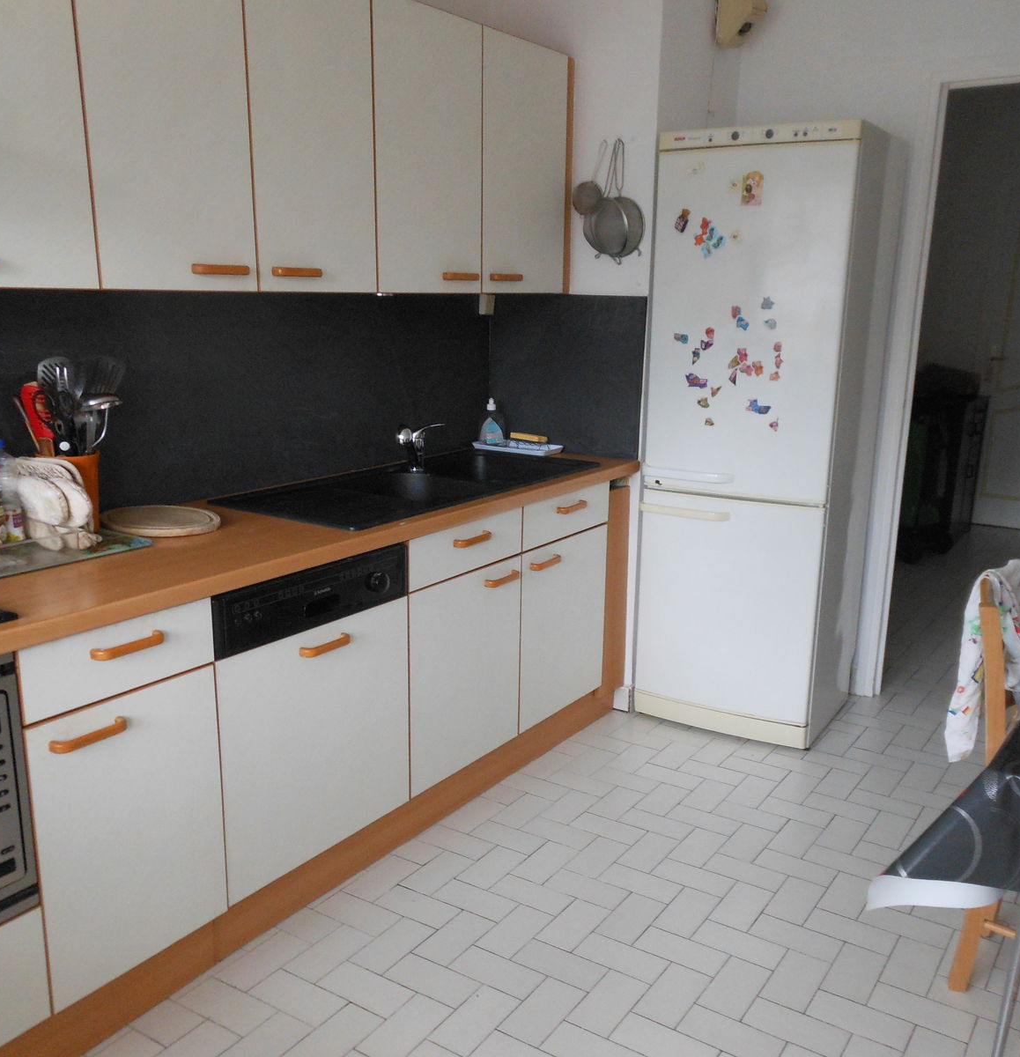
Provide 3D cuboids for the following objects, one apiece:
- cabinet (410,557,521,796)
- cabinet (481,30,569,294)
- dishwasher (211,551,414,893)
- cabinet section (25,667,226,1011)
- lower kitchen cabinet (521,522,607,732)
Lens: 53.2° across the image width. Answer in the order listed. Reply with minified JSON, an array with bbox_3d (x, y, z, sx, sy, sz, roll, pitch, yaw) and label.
[{"bbox_3d":[-0.349,0.352,2.960,0.580,0.562,0.500,10,16,34],"label":"cabinet"},{"bbox_3d":[-0.095,-1.110,3.193,0.355,0.729,0.446,10,16,34],"label":"cabinet"},{"bbox_3d":[-0.664,0.383,2.505,0.580,0.698,0.600,10,16,34],"label":"dishwasher"},{"bbox_3d":[-0.940,0.542,2.112,0.560,0.560,0.398,10,16,34],"label":"cabinet section"},{"bbox_3d":[-0.063,0.263,3.358,0.580,0.562,0.496,10,16,34],"label":"lower kitchen cabinet"}]

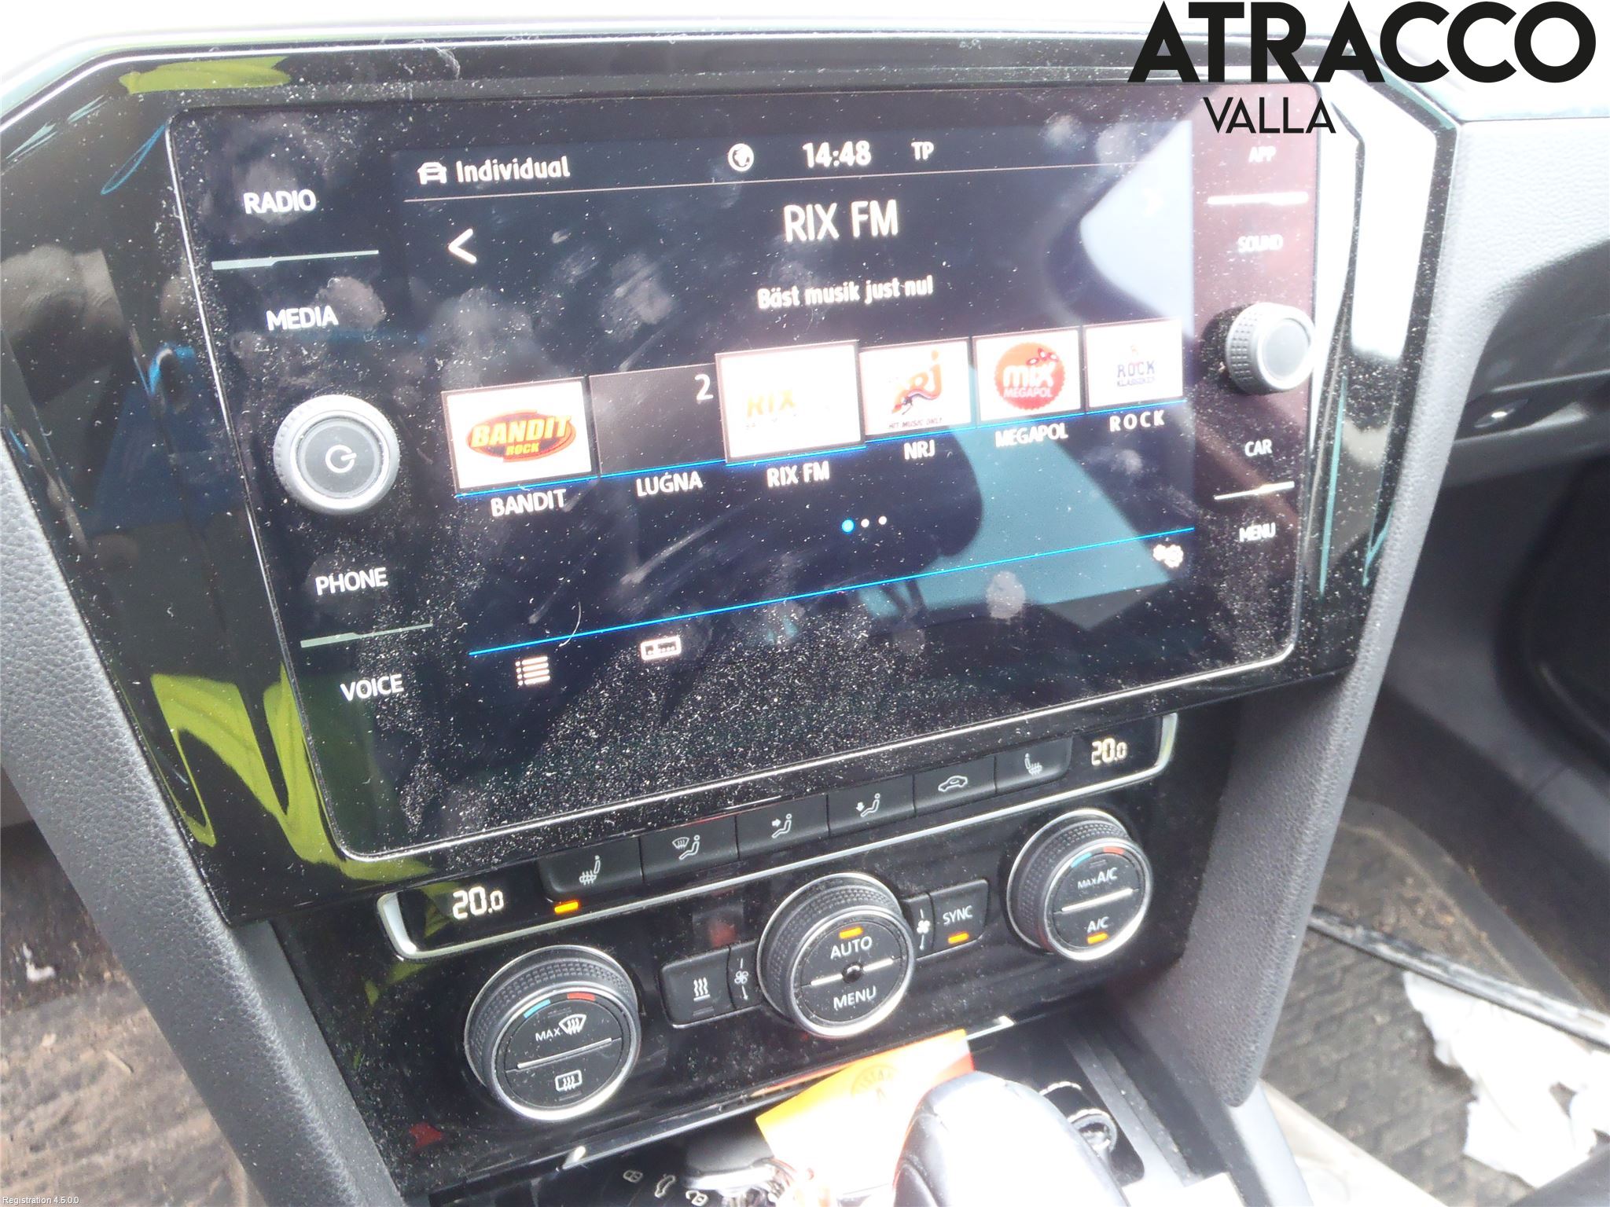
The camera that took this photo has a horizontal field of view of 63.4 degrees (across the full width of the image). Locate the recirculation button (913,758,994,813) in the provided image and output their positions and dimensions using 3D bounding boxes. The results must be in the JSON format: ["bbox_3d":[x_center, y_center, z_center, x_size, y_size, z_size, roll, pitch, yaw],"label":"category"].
[{"bbox_3d":[0.039,0.048,0.347,0.025,0.013,0.006,-10,12,-21],"label":"recirculation button"}]

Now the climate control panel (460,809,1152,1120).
[{"bbox_3d":[0.010,0.093,0.339,0.192,0.044,0.018,-10,11,-21],"label":"climate control panel"}]

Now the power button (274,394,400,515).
[{"bbox_3d":[-0.083,-0.026,0.232,0.021,0.021,0.011,-10,14,-21],"label":"power button"}]

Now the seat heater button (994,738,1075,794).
[{"bbox_3d":[0.062,0.044,0.356,0.025,0.013,0.006,-10,12,-21],"label":"seat heater button"}]

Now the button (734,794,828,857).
[{"bbox_3d":[-0.006,0.056,0.330,0.025,0.013,0.006,-10,12,-21],"label":"button"}]

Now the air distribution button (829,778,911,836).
[{"bbox_3d":[0.017,0.052,0.338,0.025,0.013,0.006,-10,12,-21],"label":"air distribution button"}]

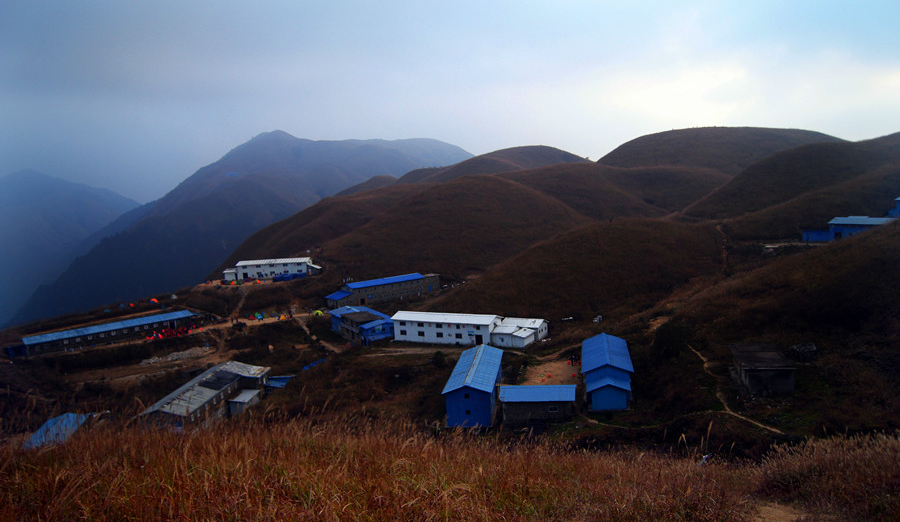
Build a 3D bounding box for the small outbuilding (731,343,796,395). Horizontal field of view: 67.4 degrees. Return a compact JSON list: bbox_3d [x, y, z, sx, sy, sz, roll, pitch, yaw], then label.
[{"bbox_3d":[47.149,16.701,101.962,7.281,4.332,9.677,-2,6,13],"label":"small outbuilding"}]

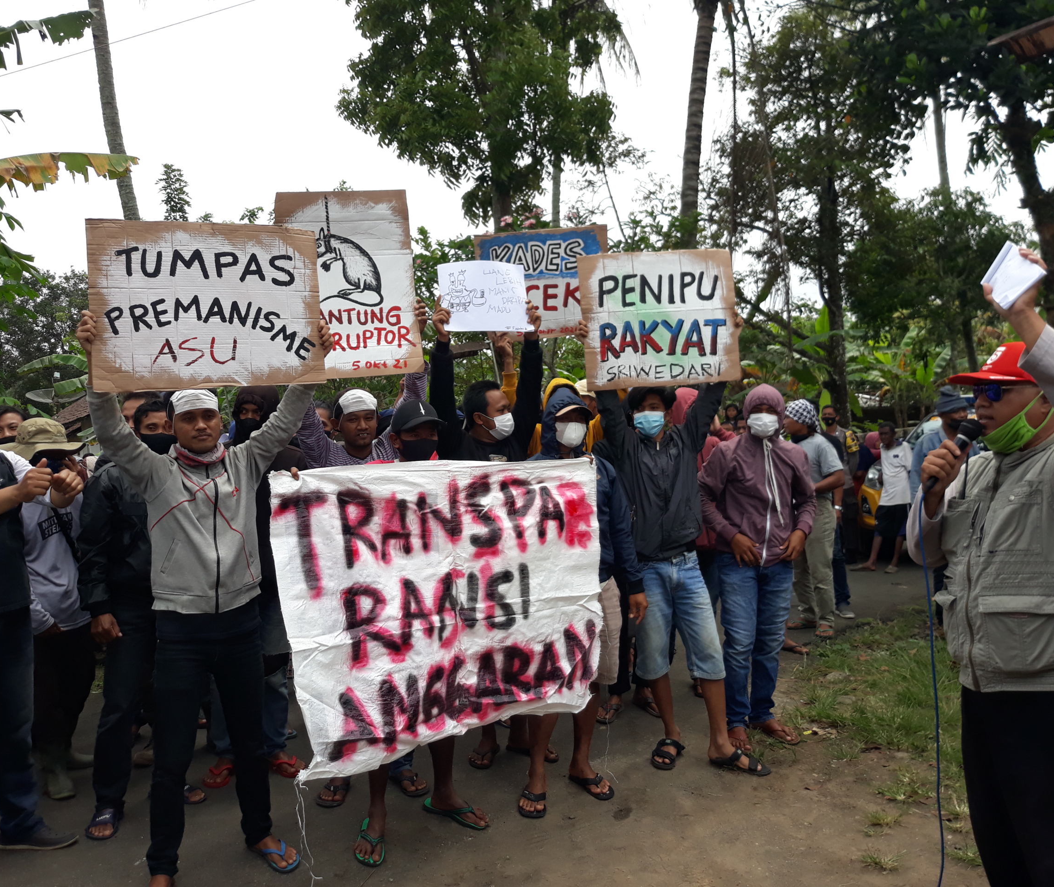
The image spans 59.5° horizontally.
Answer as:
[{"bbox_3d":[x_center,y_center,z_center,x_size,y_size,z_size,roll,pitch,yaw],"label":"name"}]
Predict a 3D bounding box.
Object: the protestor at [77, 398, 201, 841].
[{"bbox_3d":[-1.501,0.612,3.573,0.490,1.600,0.420,-1,2,-24],"label":"protestor"}]

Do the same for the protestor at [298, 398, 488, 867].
[{"bbox_3d":[-0.451,0.621,3.350,0.620,1.620,0.500,-1,1,-18],"label":"protestor"}]

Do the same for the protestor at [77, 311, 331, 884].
[{"bbox_3d":[-1.081,0.494,3.089,0.790,1.870,0.460,-1,2,-28],"label":"protestor"}]

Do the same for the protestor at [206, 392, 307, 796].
[{"bbox_3d":[-1.168,0.573,3.972,0.490,1.650,0.380,-1,2,-18],"label":"protestor"}]

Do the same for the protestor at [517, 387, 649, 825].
[{"bbox_3d":[0.220,0.588,3.750,0.550,1.660,0.470,-1,1,-14],"label":"protestor"}]

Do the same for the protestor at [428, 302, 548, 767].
[{"bbox_3d":[-0.175,0.393,4.116,0.540,2.000,0.440,0,2,-13],"label":"protestor"}]

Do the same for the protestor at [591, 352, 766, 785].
[{"bbox_3d":[0.643,0.451,4.048,0.760,1.890,0.500,0,2,-2],"label":"protestor"}]

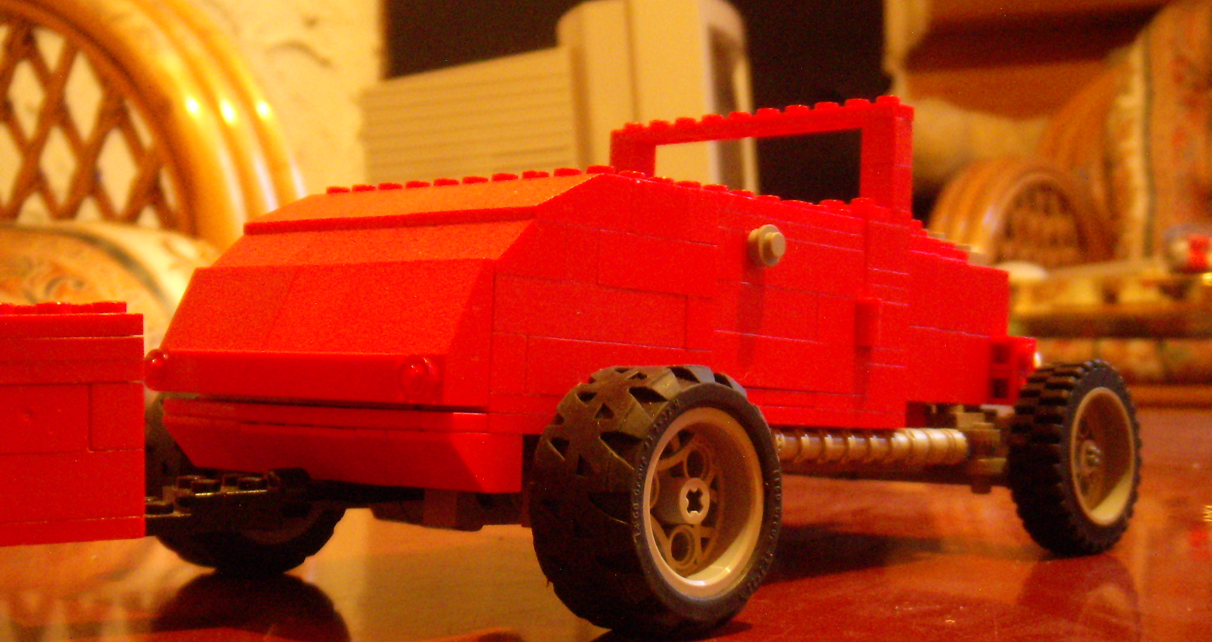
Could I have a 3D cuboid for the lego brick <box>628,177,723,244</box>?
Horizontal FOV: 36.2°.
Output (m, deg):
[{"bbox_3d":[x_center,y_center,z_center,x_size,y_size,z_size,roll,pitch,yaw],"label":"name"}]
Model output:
[{"bbox_3d":[0.010,-0.019,0.336,0.008,0.010,0.024,0,-4,42],"label":"lego brick"}]

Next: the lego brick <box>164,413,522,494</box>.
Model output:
[{"bbox_3d":[-0.049,0.023,0.325,0.080,0.010,0.016,0,-4,42],"label":"lego brick"}]

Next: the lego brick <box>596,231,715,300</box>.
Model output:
[{"bbox_3d":[0.007,-0.010,0.332,0.008,0.010,0.032,0,-4,42],"label":"lego brick"}]

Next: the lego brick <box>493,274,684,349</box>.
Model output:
[{"bbox_3d":[-0.005,-0.001,0.320,0.008,0.010,0.048,0,-4,42],"label":"lego brick"}]

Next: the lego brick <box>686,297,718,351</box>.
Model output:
[{"bbox_3d":[0.014,0.001,0.341,0.008,0.010,0.008,0,-4,42],"label":"lego brick"}]

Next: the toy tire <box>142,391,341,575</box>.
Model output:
[{"bbox_3d":[-0.074,0.030,0.380,0.022,0.044,0.044,0,-1,42],"label":"toy tire"}]

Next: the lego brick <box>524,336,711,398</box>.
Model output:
[{"bbox_3d":[0.000,0.009,0.325,0.008,0.010,0.048,0,-4,42],"label":"lego brick"}]

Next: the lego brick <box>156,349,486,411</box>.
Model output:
[{"bbox_3d":[-0.052,0.010,0.322,0.080,0.008,0.009,0,-4,42],"label":"lego brick"}]

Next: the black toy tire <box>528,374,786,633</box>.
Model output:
[{"bbox_3d":[0.009,0.029,0.305,0.022,0.044,0.044,0,-1,42],"label":"black toy tire"}]

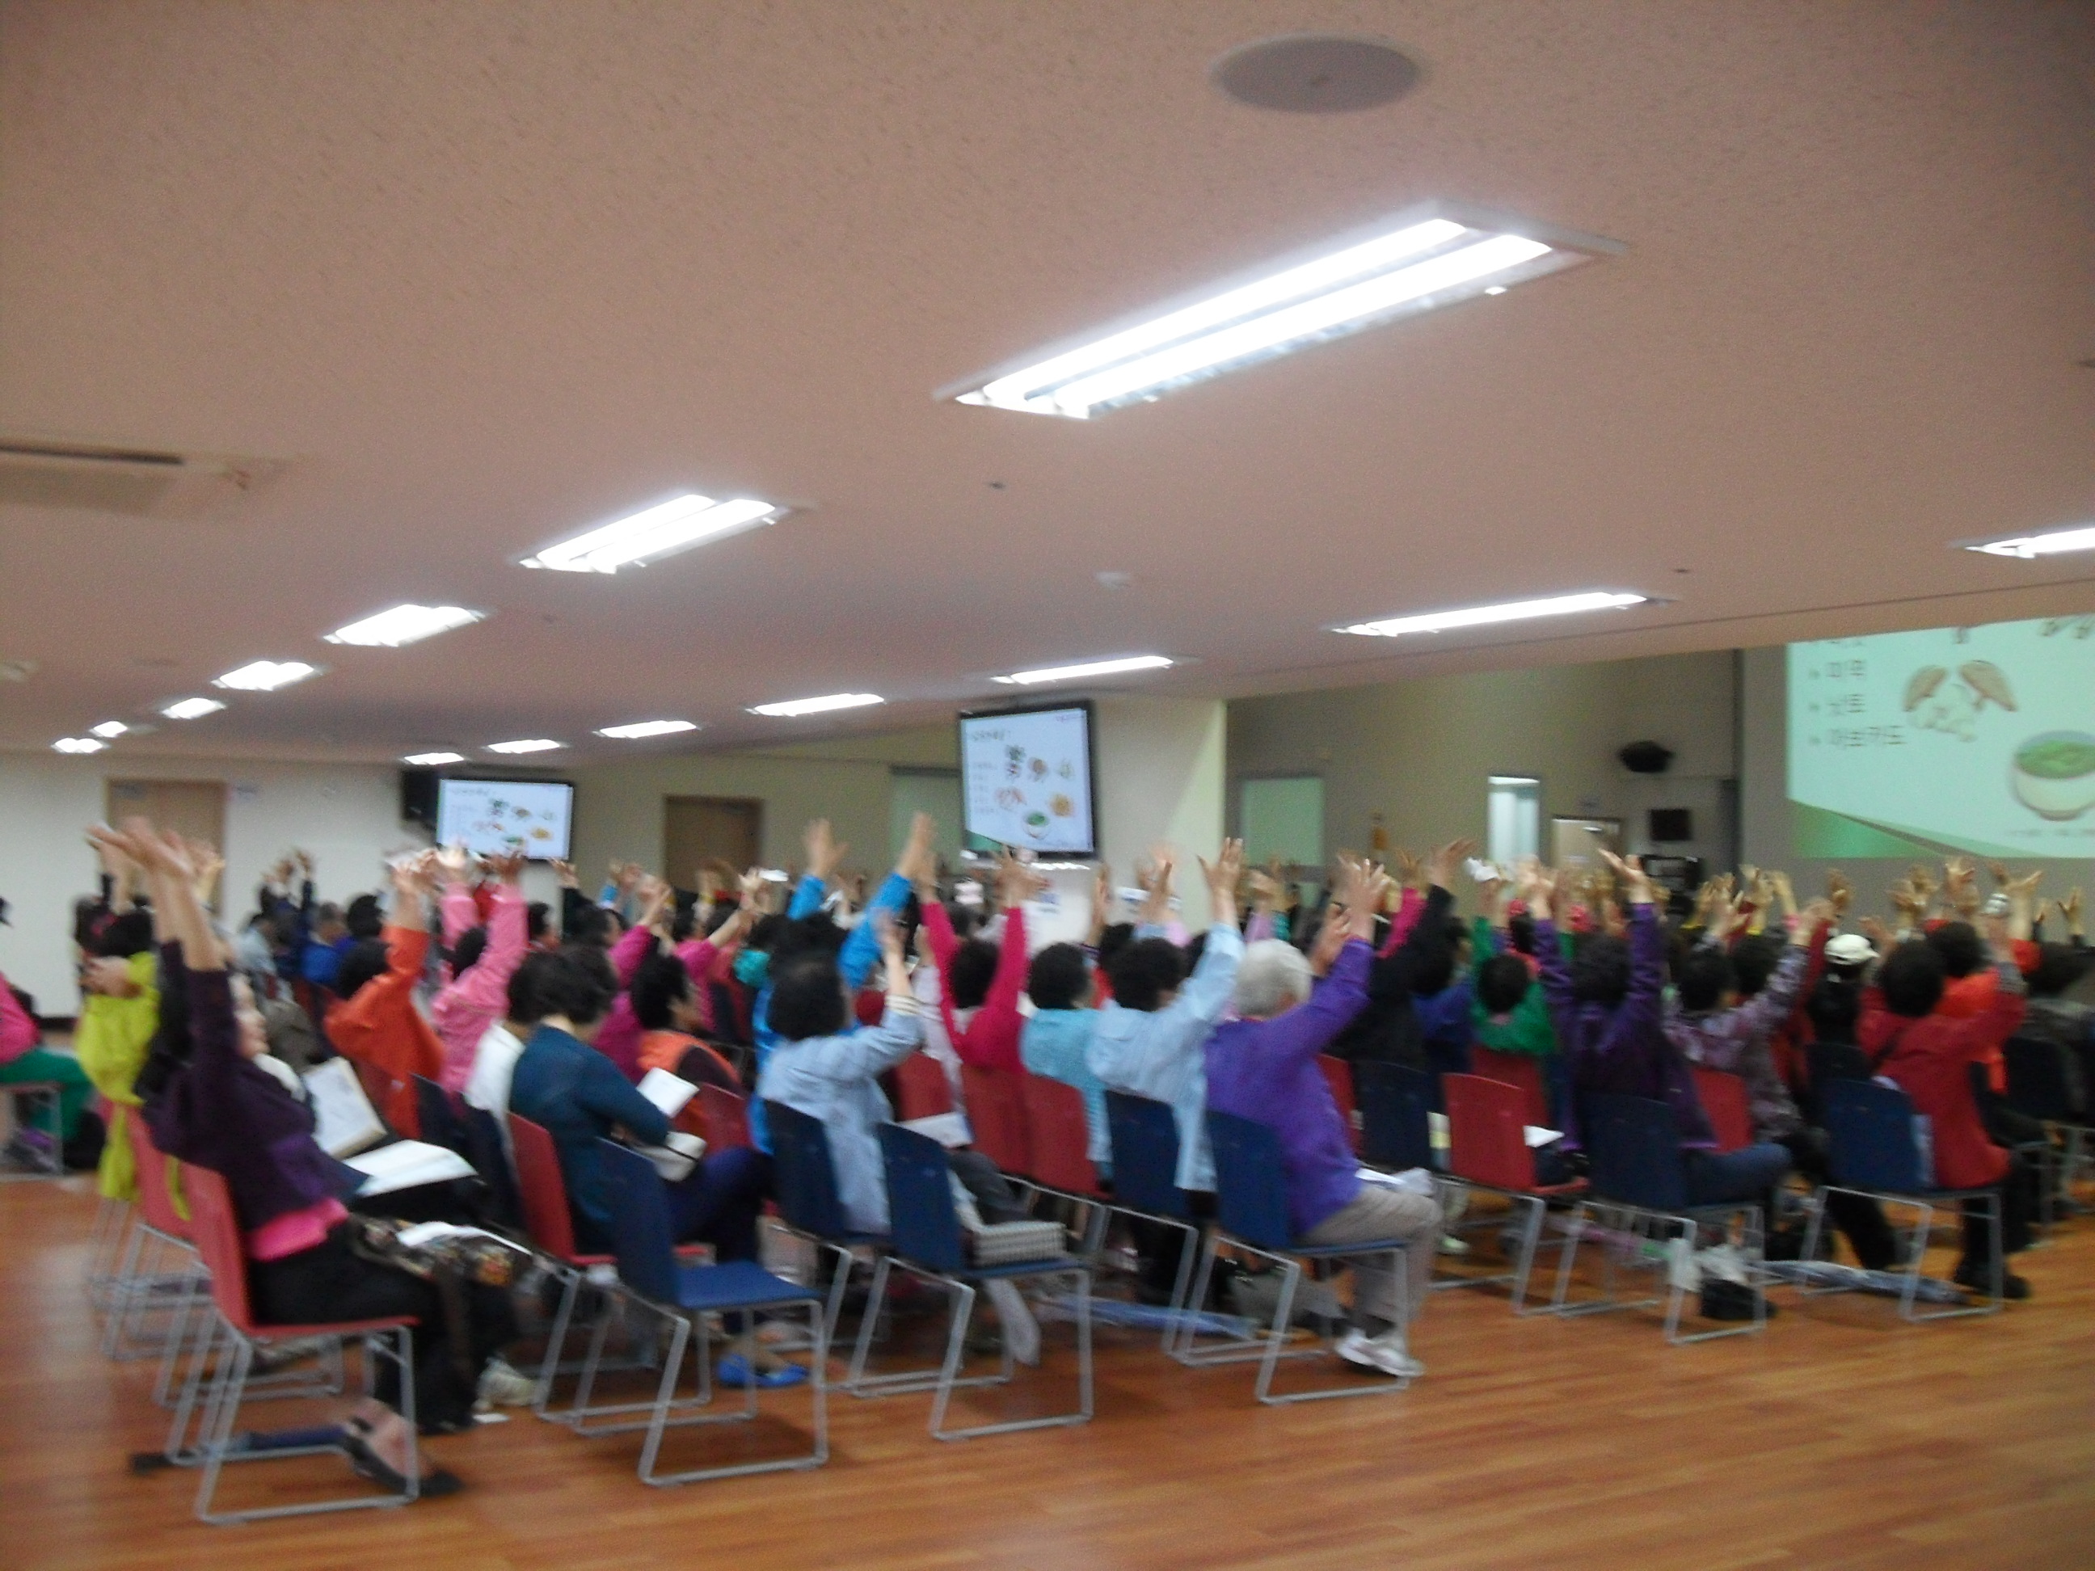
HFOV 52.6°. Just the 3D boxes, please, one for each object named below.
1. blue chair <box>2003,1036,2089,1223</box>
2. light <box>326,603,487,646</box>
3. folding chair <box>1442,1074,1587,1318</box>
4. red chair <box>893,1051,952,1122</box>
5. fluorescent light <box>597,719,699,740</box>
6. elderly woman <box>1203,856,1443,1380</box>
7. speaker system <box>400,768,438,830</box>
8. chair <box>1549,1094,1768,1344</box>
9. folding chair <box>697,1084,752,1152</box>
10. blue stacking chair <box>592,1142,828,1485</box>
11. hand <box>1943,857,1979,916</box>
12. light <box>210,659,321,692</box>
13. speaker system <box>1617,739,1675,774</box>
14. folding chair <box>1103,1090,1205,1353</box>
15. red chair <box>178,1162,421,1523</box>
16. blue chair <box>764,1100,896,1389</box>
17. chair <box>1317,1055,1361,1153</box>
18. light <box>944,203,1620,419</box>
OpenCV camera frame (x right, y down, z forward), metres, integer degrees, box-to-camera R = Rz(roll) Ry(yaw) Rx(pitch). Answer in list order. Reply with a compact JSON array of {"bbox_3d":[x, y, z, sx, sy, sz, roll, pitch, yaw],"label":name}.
[{"bbox_3d":[4.878,1.639,10.282,0.500,0.799,0.505,2,-2,-30],"label":"blue chair"},{"bbox_3d":[-2.323,-0.575,7.623,0.290,0.080,1.220,3,-3,-32],"label":"light"},{"bbox_3d":[1.792,1.532,8.064,0.535,0.800,0.535,3,-3,-31],"label":"folding chair"},{"bbox_3d":[-0.340,1.511,8.698,0.520,0.810,0.520,3,-3,-30],"label":"red chair"},{"bbox_3d":[-2.374,-0.352,12.620,0.300,0.070,1.220,2,-2,-30],"label":"fluorescent light"},{"bbox_3d":[0.879,1.050,6.734,0.740,1.620,0.550,2,-3,-26],"label":"elderly woman"},{"bbox_3d":[-5.675,0.111,19.200,0.360,0.500,0.360,3,-3,-35],"label":"speaker system"},{"bbox_3d":[2.213,1.524,7.621,0.535,0.800,0.535,3,-3,-30],"label":"chair"},{"bbox_3d":[-0.931,1.443,7.258,0.535,0.800,0.535,3,-3,-30],"label":"folding chair"},{"bbox_3d":[-0.925,1.383,5.733,0.535,0.800,0.535,3,-3,-30],"label":"blue stacking chair"},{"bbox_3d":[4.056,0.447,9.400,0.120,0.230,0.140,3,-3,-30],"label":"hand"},{"bbox_3d":[-3.407,-0.493,9.235,0.300,0.070,1.220,2,-2,-30],"label":"light"},{"bbox_3d":[7.522,-0.360,26.600,0.600,0.400,0.380,0,10,15],"label":"speaker system"},{"bbox_3d":[0.484,1.473,7.296,0.520,0.810,0.520,3,-3,-31],"label":"folding chair"},{"bbox_3d":[-1.885,1.339,5.329,0.520,0.810,0.520,3,-3,-29],"label":"red chair"},{"bbox_3d":[-0.620,1.426,6.761,0.520,0.810,0.520,3,-3,-34],"label":"blue chair"},{"bbox_3d":[1.307,1.559,8.997,0.535,0.800,0.535,3,-3,-30],"label":"chair"},{"bbox_3d":[0.266,-0.677,3.118,0.308,0.070,1.285,3,-3,-30],"label":"light"}]

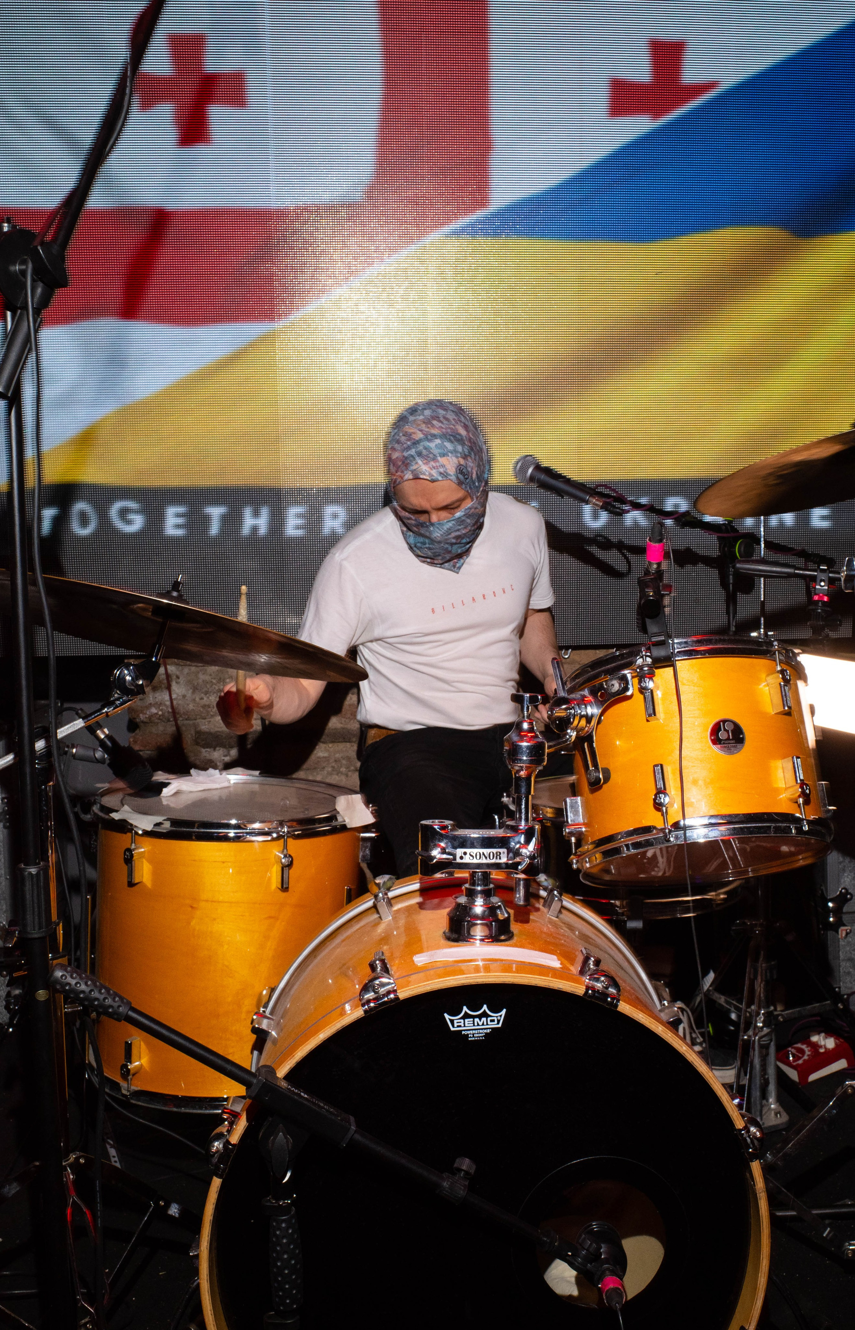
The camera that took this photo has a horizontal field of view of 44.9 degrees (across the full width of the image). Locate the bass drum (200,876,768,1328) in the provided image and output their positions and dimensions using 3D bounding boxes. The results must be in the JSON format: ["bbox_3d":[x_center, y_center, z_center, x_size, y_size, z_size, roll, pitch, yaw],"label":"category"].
[{"bbox_3d":[0.052,0.580,1.250,0.580,0.580,0.420,-1,4,-3],"label":"bass drum"}]

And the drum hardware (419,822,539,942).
[{"bbox_3d":[0.058,0.237,1.148,0.132,0.125,0.080,-1,5,-3],"label":"drum hardware"}]

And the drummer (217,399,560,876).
[{"bbox_3d":[0.050,0.180,1.900,0.750,1.270,0.750,-1,5,-13],"label":"drummer"}]

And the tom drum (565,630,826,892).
[{"bbox_3d":[0.339,0.138,1.342,0.325,0.250,0.325,-2,-22,-6],"label":"tom drum"}]

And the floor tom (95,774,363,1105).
[{"bbox_3d":[-0.309,0.411,1.630,0.425,0.420,0.425,2,3,-3],"label":"floor tom"}]

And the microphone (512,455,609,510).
[{"bbox_3d":[0.218,-0.296,1.720,0.180,0.052,0.052,30,43,28],"label":"microphone"}]

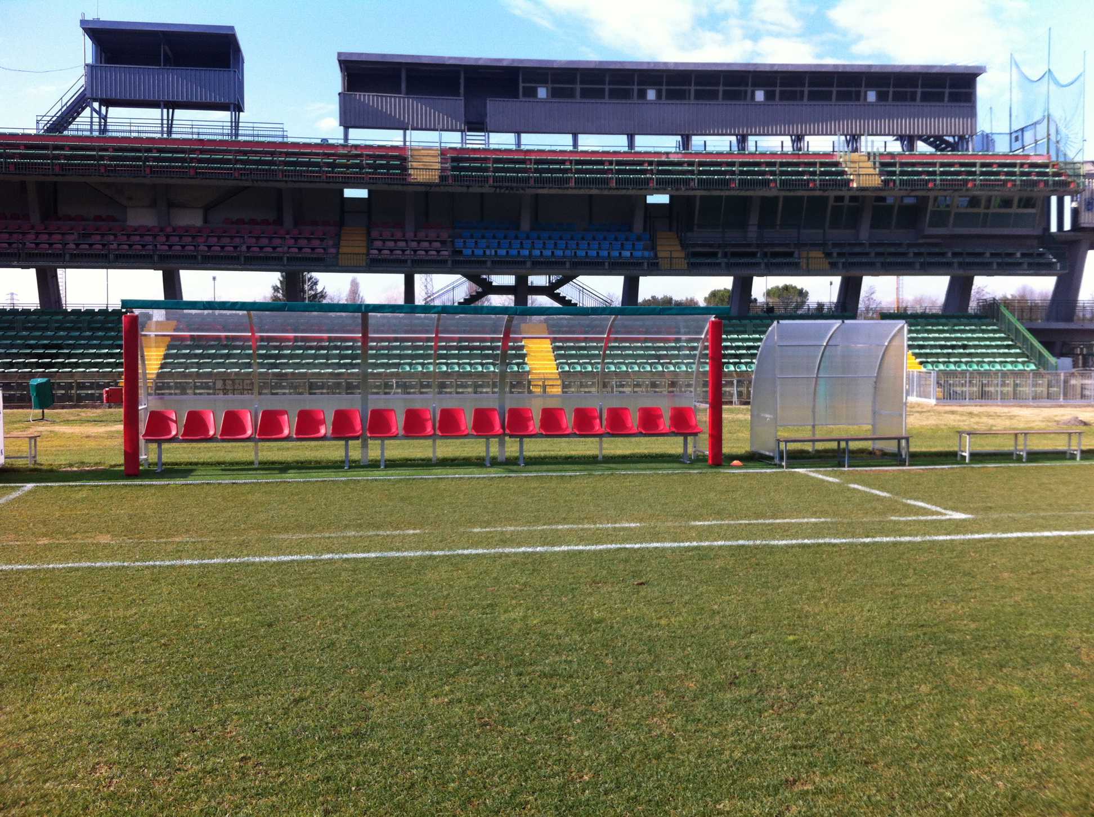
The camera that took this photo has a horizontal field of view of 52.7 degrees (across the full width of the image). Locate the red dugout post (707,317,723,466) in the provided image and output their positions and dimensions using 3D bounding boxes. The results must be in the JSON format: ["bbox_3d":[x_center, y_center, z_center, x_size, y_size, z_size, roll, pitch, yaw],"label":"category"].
[{"bbox_3d":[2.425,-0.242,15.893,0.190,2.120,0.190,0,1,-11],"label":"red dugout post"}]

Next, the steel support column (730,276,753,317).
[{"bbox_3d":[8.910,-5.119,50.500,0.500,1.850,1.200,0,20,-3],"label":"steel support column"}]

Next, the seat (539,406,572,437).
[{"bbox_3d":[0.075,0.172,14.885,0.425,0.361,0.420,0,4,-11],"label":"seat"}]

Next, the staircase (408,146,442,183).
[{"bbox_3d":[-5.238,-10.493,47.500,1.350,1.900,2.400,0,4,-7],"label":"staircase"}]

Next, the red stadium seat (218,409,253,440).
[{"bbox_3d":[-3.958,0.201,14.065,0.425,0.361,0.420,0,4,-11],"label":"red stadium seat"}]

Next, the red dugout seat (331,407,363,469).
[{"bbox_3d":[-2.830,0.423,15.632,0.440,0.850,0.420,0,1,-11],"label":"red dugout seat"}]

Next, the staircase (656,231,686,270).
[{"bbox_3d":[5.247,-6.671,46.600,1.100,1.900,2.600,0,2,-4],"label":"staircase"}]

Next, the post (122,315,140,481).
[{"bbox_3d":[-5.230,-0.177,13.900,0.180,2.030,0.180,0,2,-11],"label":"post"}]

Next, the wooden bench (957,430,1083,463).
[{"bbox_3d":[7.117,0.569,16.630,1.930,0.445,0.360,0,1,-11],"label":"wooden bench"}]

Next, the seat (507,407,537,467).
[{"bbox_3d":[-0.374,0.381,14.807,0.425,0.769,0.440,0,4,-11],"label":"seat"}]

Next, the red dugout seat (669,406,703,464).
[{"bbox_3d":[1.968,0.373,15.700,0.440,0.800,0.460,0,2,-11],"label":"red dugout seat"}]

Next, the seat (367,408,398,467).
[{"bbox_3d":[-2.167,0.394,14.443,0.425,0.769,0.440,0,4,-11],"label":"seat"}]

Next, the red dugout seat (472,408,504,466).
[{"bbox_3d":[-0.823,0.384,14.716,0.425,0.769,0.440,0,4,-11],"label":"red dugout seat"}]

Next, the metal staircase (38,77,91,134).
[{"bbox_3d":[-19.420,-12.032,44.300,2.200,2.600,0.850,0,2,-4],"label":"metal staircase"}]

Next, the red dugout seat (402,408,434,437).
[{"bbox_3d":[-1.850,0.205,15.819,0.440,0.430,0.420,0,1,-11],"label":"red dugout seat"}]

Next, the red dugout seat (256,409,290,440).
[{"bbox_3d":[-3.615,0.207,14.600,0.430,0.400,0.440,0,2,-11],"label":"red dugout seat"}]

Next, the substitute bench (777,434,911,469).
[{"bbox_3d":[4.172,0.606,15.543,1.940,0.435,0.360,-1,1,-14],"label":"substitute bench"}]

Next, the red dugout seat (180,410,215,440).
[{"bbox_3d":[-4.812,0.230,15.238,0.440,0.430,0.420,0,1,-11],"label":"red dugout seat"}]

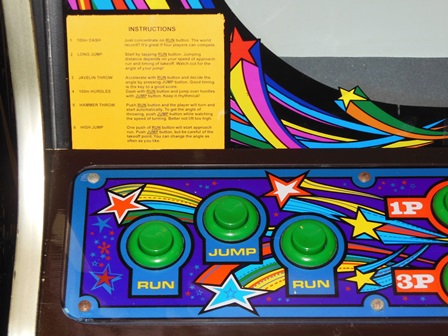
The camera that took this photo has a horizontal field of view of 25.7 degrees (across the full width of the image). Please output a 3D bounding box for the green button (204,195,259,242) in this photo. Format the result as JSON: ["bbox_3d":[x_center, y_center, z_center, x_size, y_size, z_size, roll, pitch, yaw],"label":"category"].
[{"bbox_3d":[0.005,0.028,0.601,0.034,0.010,0.034,1,53,0],"label":"green button"}]

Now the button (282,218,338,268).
[{"bbox_3d":[0.051,0.043,0.590,0.034,0.010,0.034,1,53,0],"label":"button"}]

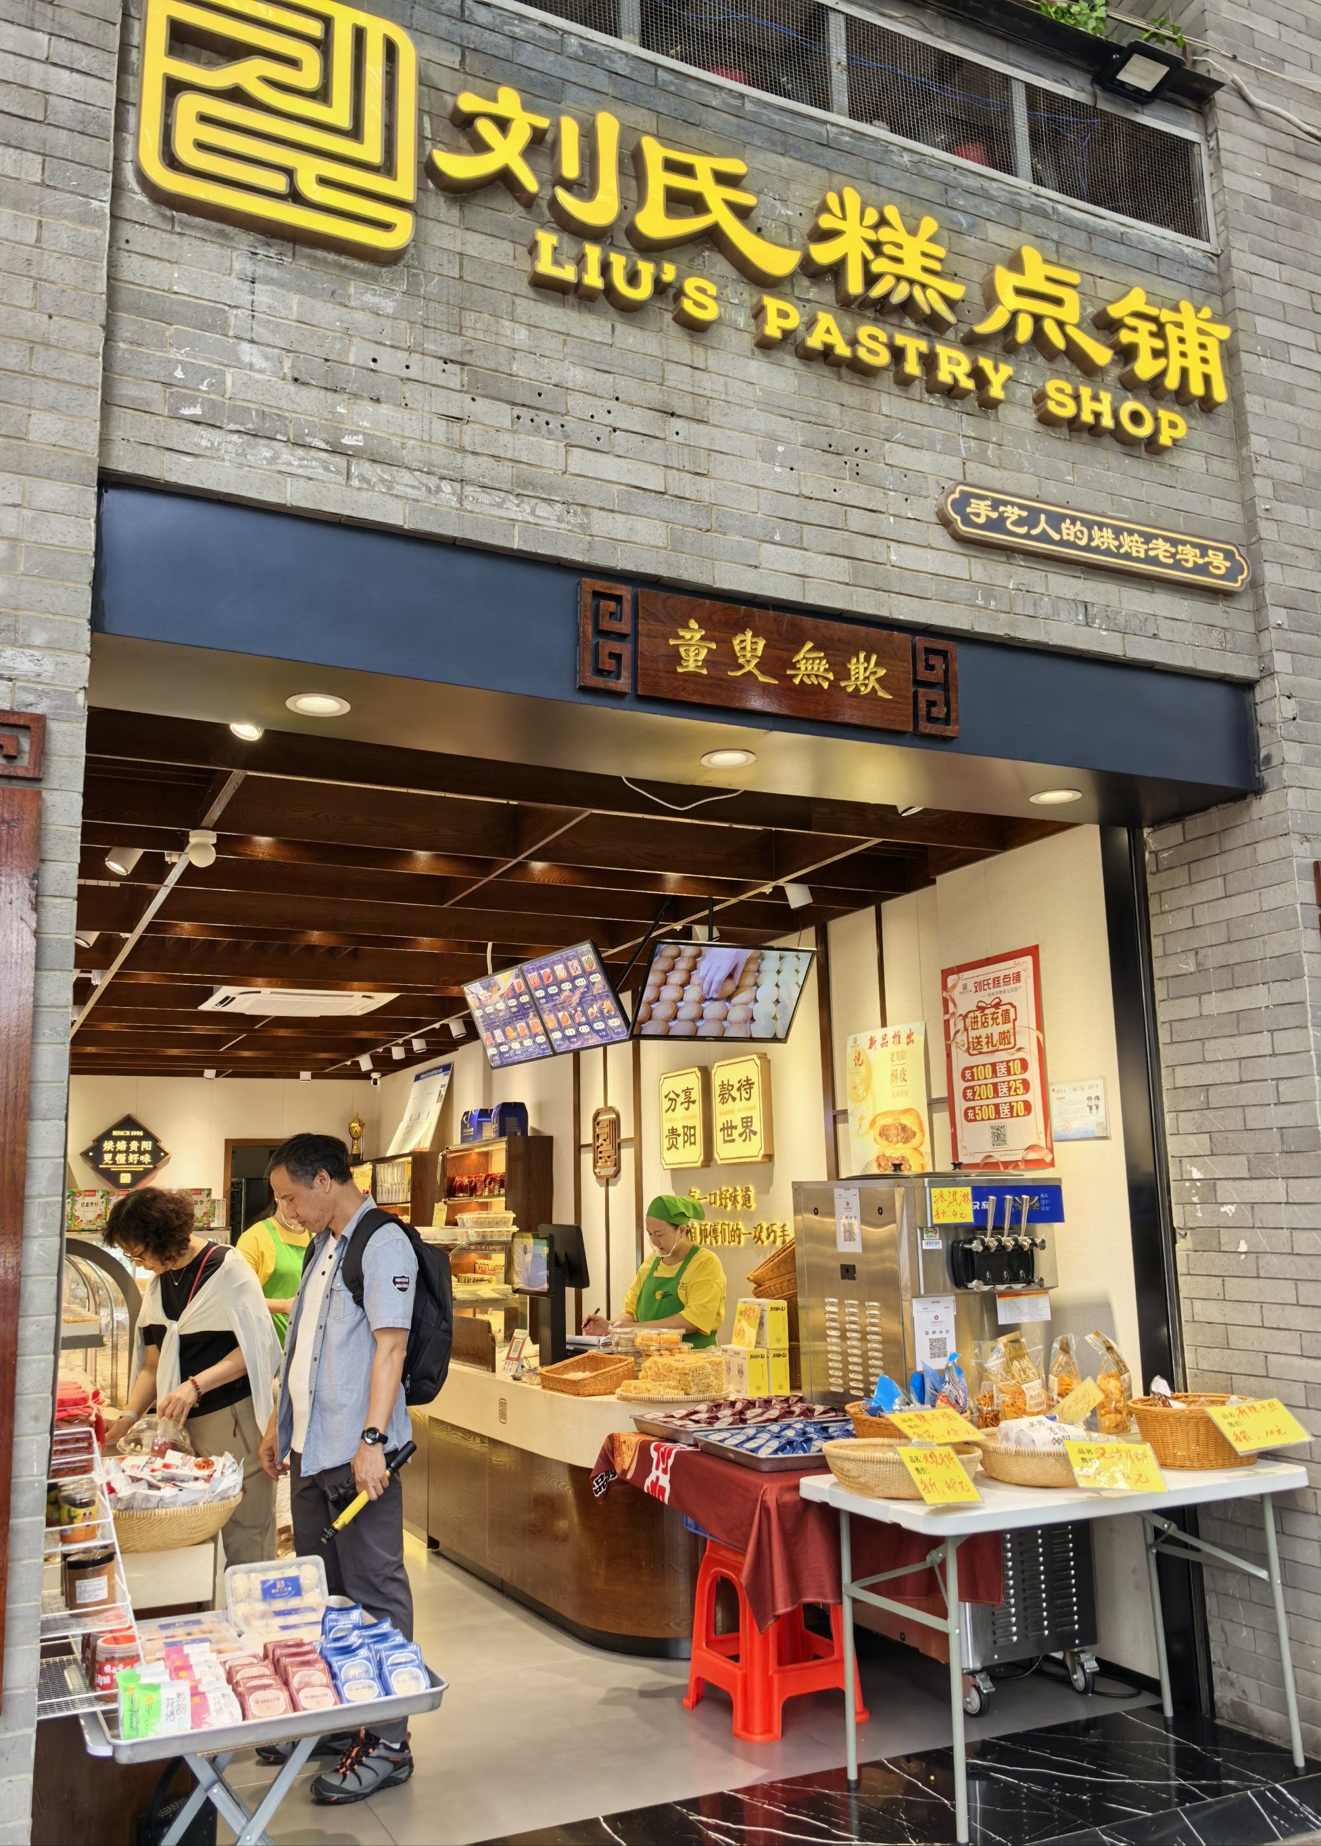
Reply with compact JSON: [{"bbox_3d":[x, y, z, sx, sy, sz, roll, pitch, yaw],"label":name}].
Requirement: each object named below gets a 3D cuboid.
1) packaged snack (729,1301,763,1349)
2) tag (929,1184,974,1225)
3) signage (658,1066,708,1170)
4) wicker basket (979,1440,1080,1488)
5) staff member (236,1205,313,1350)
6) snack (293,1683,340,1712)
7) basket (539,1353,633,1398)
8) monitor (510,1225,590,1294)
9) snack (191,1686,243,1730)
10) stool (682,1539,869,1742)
[{"bbox_3d":[0.303,1.391,5.014,0.030,0.160,0.160,14,-17,-26],"label":"packaged snack"},{"bbox_3d":[0.894,0.864,4.402,0.151,0.107,0.005,4,-12,-25],"label":"tag"},{"bbox_3d":[0.106,0.998,7.337,0.055,0.500,0.450,4,-12,-25],"label":"signage"},{"bbox_3d":[1.036,1.429,3.854,0.410,0.105,0.350,4,-12,-24],"label":"wicker basket"},{"bbox_3d":[-1.668,1.936,6.404,0.480,1.660,0.330,2,-11,-15],"label":"staff member"},{"bbox_3d":[-0.646,1.456,2.703,0.085,0.083,0.030,4,-57,-25],"label":"snack"},{"bbox_3d":[-0.267,1.650,5.260,0.235,0.115,0.310,5,-13,-29],"label":"basket"},{"bbox_3d":[-0.463,1.414,6.046,0.220,0.270,0.360,6,-13,-33],"label":"monitor"},{"bbox_3d":[-0.809,1.432,2.628,0.091,0.088,0.030,4,-47,-25],"label":"snack"},{"bbox_3d":[0.334,2.080,4.248,0.365,0.468,0.365,5,-12,-30],"label":"stool"}]

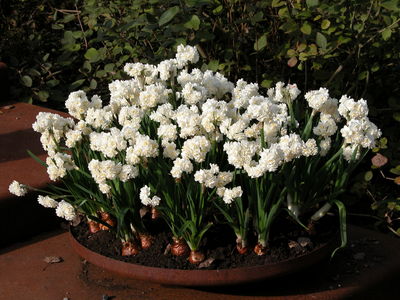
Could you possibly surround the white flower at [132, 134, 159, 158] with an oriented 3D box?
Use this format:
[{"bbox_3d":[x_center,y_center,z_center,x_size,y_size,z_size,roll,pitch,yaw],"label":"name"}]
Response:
[{"bbox_3d":[-0.139,-0.009,2.720,0.065,0.060,0.062,0,17,0],"label":"white flower"}]

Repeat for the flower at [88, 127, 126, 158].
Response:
[{"bbox_3d":[-0.241,-0.017,2.772,0.096,0.076,0.080,-2,16,-5],"label":"flower"}]

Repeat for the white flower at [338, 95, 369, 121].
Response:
[{"bbox_3d":[0.407,-0.113,2.820,0.080,0.067,0.079,0,15,0],"label":"white flower"}]

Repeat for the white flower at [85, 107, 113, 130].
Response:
[{"bbox_3d":[-0.282,-0.087,2.953,0.075,0.065,0.065,-2,16,-5],"label":"white flower"}]

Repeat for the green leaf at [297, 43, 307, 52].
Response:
[{"bbox_3d":[0.339,-0.342,3.550,0.033,0.033,0.015,1,16,5],"label":"green leaf"}]

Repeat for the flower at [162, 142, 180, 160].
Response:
[{"bbox_3d":[-0.072,0.001,2.700,0.046,0.049,0.046,0,15,0],"label":"flower"}]

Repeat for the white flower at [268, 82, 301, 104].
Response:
[{"bbox_3d":[0.238,-0.159,3.000,0.088,0.060,0.068,-10,20,-30],"label":"white flower"}]

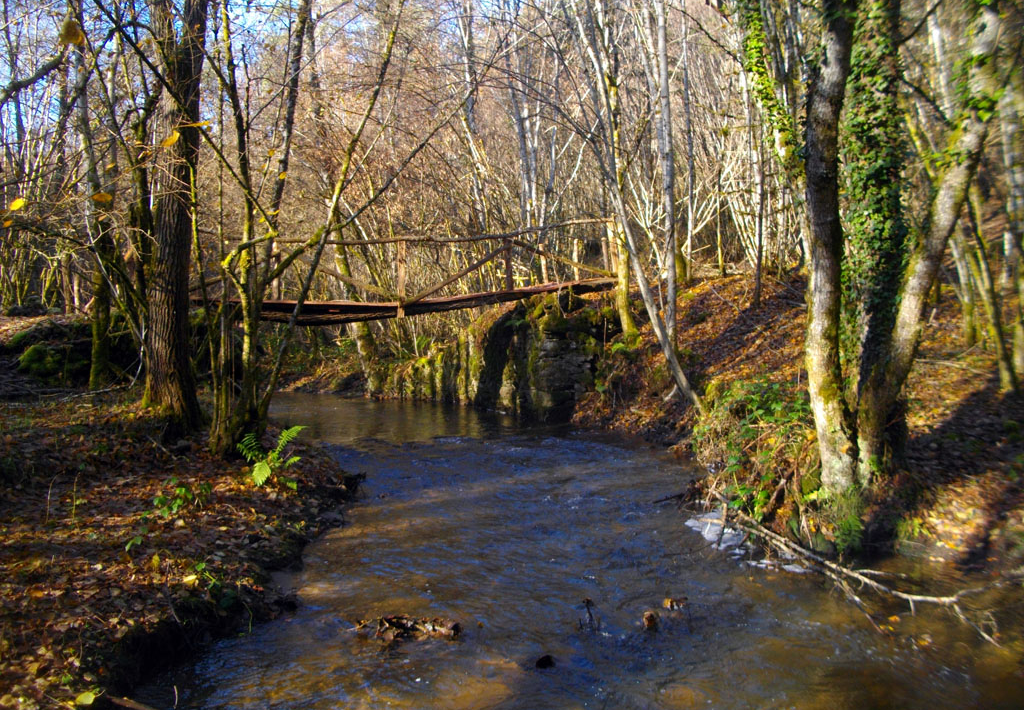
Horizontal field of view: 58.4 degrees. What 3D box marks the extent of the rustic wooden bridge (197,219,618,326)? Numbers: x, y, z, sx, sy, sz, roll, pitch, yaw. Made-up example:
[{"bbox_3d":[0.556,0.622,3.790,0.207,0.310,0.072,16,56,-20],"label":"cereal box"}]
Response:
[{"bbox_3d":[-1.520,-1.220,13.300,6.400,1.500,1.100,-1,5,-14],"label":"rustic wooden bridge"}]

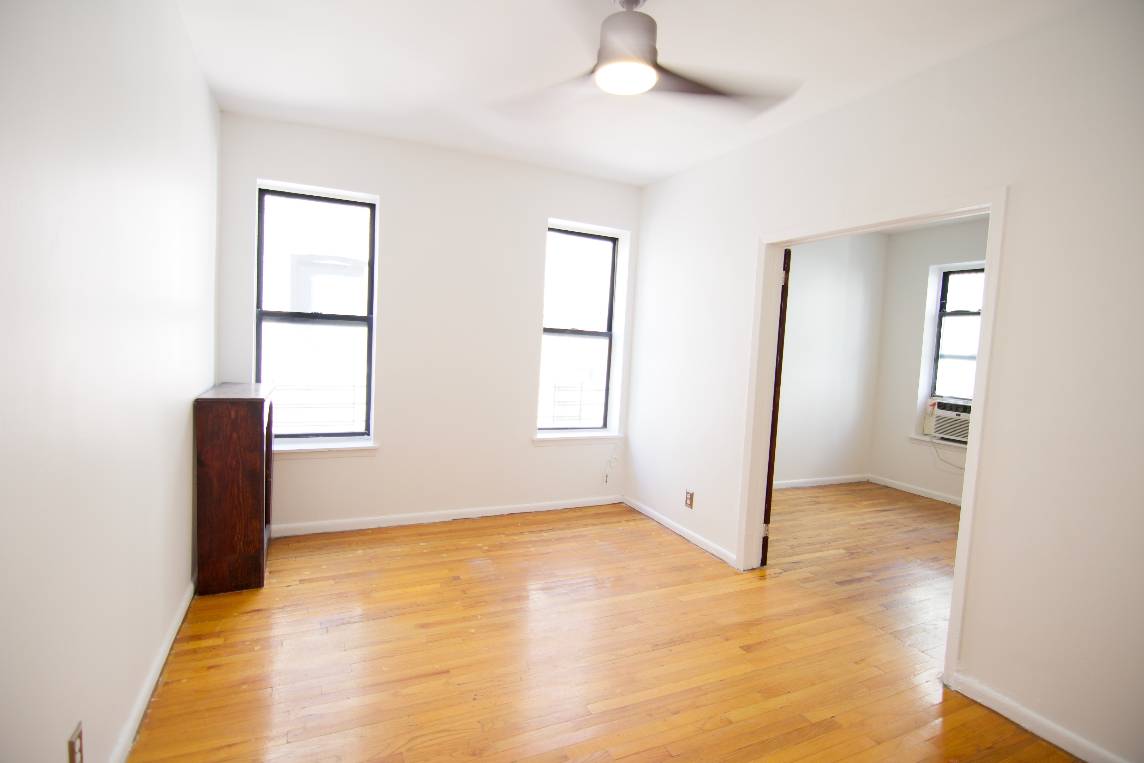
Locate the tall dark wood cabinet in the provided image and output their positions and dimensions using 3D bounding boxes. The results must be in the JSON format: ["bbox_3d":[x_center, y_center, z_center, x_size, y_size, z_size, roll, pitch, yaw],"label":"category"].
[{"bbox_3d":[-1.992,0.584,3.037,0.305,1.046,0.710,0,5,-26],"label":"tall dark wood cabinet"}]

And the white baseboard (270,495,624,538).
[{"bbox_3d":[-0.937,1.040,3.960,3.003,0.085,0.019,1,5,-23],"label":"white baseboard"}]

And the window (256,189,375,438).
[{"bbox_3d":[-1.822,-0.445,3.652,0.732,1.703,0.090,1,5,-23],"label":"window"}]

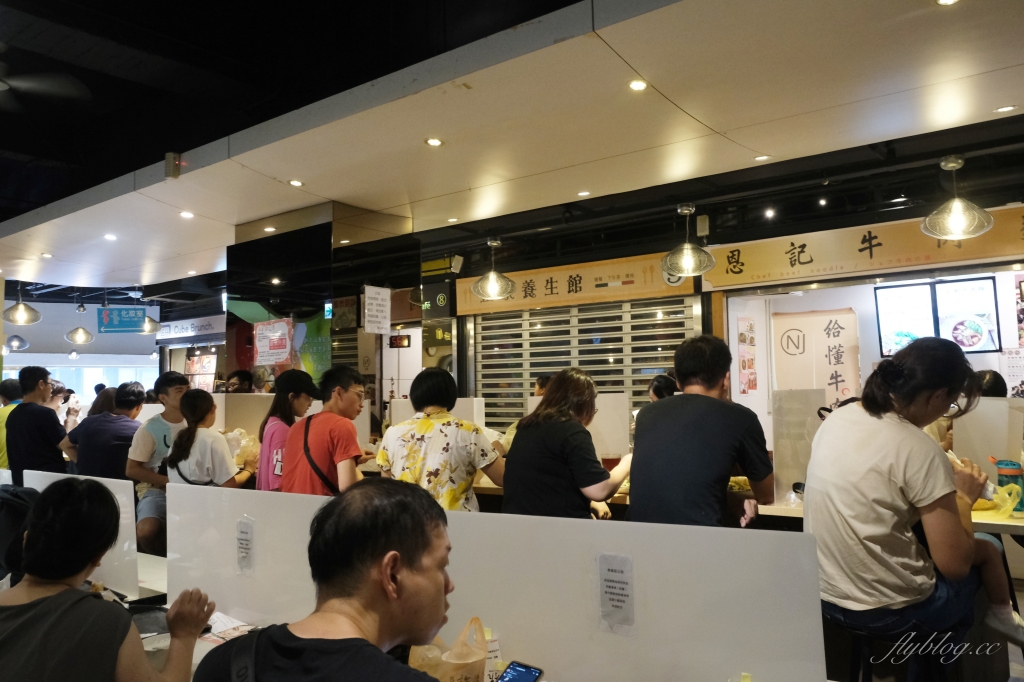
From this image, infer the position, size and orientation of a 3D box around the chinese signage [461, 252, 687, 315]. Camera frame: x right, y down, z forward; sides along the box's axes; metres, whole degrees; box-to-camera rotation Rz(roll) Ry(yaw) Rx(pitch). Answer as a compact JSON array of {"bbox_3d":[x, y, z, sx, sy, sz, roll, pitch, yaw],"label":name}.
[{"bbox_3d":[0.530,-0.552,7.793,2.860,0.415,0.080,-4,-5,38],"label":"chinese signage"}]

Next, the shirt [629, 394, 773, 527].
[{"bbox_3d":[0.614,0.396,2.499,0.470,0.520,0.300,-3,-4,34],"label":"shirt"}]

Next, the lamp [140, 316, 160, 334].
[{"bbox_3d":[-3.181,-0.133,6.700,0.250,0.160,0.250,-4,-5,38],"label":"lamp"}]

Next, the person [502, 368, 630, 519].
[{"bbox_3d":[0.229,0.756,2.857,0.480,1.300,0.520,-4,-5,38],"label":"person"}]

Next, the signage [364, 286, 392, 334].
[{"bbox_3d":[-0.857,-0.197,4.923,0.010,0.300,0.220,-4,-5,38],"label":"signage"}]

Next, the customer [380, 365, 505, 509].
[{"bbox_3d":[-0.289,0.762,3.237,0.490,1.300,0.500,-3,-4,26],"label":"customer"}]

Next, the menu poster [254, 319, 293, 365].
[{"bbox_3d":[-1.555,0.013,4.995,0.420,0.290,0.010,-4,-5,38],"label":"menu poster"}]

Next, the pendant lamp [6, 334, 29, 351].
[{"bbox_3d":[-4.647,0.019,7.200,0.250,0.140,0.250,-4,-5,38],"label":"pendant lamp"}]

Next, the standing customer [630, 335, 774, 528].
[{"bbox_3d":[0.659,0.634,2.527,0.500,1.300,0.520,-3,-4,34],"label":"standing customer"}]

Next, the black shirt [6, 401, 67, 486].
[{"bbox_3d":[-3.407,0.734,5.500,0.440,0.620,0.300,-3,-4,34],"label":"black shirt"}]

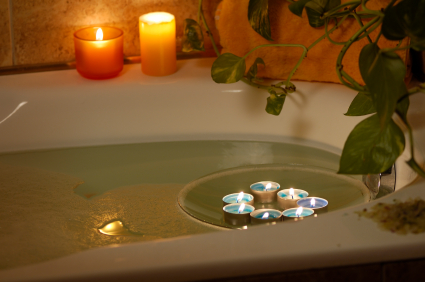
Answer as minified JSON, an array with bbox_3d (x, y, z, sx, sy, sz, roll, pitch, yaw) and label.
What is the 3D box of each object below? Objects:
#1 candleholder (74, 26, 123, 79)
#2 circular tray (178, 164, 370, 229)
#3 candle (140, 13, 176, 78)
[{"bbox_3d":[-0.155,-0.121,2.550,0.068,0.058,0.068,-1,20,0],"label":"candleholder"},{"bbox_3d":[0.077,0.082,2.284,0.237,0.026,0.237,-1,20,0],"label":"circular tray"},{"bbox_3d":[-0.074,-0.133,2.550,0.050,0.077,0.050,-1,20,0],"label":"candle"}]

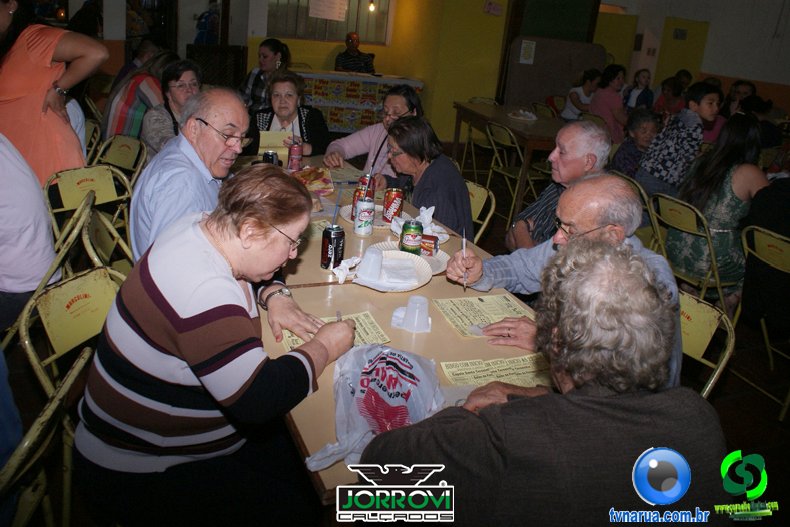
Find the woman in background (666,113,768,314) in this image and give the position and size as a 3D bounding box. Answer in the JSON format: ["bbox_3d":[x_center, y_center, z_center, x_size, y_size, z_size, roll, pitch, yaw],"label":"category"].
[{"bbox_3d":[1.667,-0.151,3.027,0.660,1.200,0.460,-4,23,-22],"label":"woman in background"}]

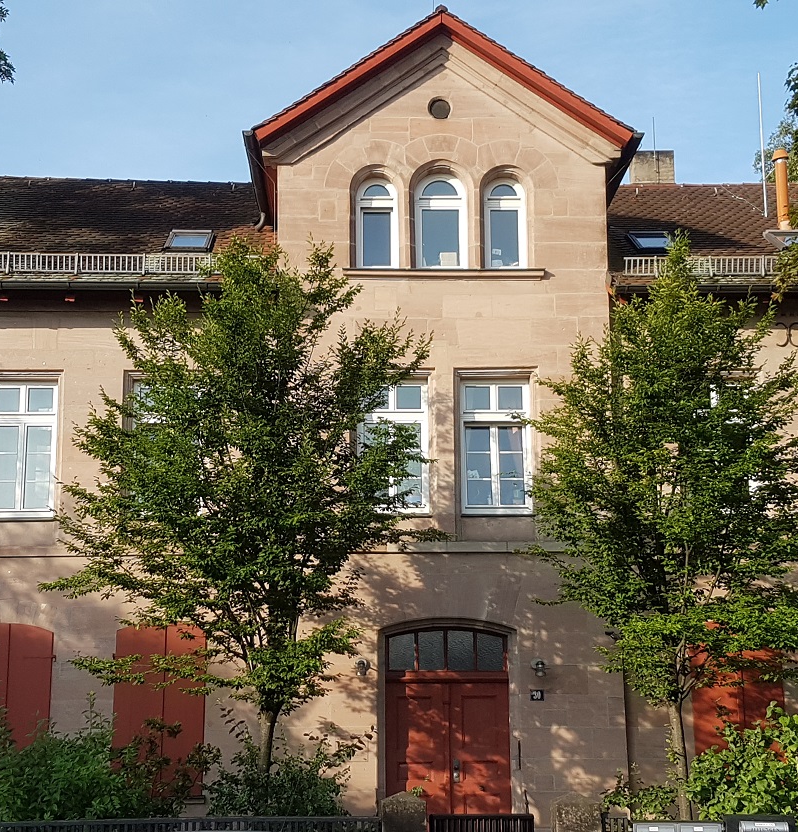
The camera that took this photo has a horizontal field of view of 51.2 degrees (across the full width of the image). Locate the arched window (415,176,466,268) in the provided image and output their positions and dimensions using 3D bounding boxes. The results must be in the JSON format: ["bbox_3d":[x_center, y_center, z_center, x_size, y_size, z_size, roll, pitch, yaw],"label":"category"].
[{"bbox_3d":[0.578,-2.679,11.463,0.731,1.338,0.140,0,-7,-2],"label":"arched window"}]

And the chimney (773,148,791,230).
[{"bbox_3d":[5.886,-3.478,12.800,0.240,1.272,0.240,0,-7,-2],"label":"chimney"}]

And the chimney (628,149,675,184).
[{"bbox_3d":[4.635,-4.525,15.300,0.844,0.800,0.650,0,-7,-2],"label":"chimney"}]

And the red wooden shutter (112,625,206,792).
[{"bbox_3d":[-3.086,3.776,10.723,1.184,2.141,0.090,0,-7,-2],"label":"red wooden shutter"}]

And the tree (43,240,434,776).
[{"bbox_3d":[-1.733,1.431,9.000,4.233,6.584,3.700,0,-7,-2],"label":"tree"}]

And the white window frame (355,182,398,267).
[{"bbox_3d":[-0.287,-2.642,11.423,0.589,1.276,0.140,0,-7,-2],"label":"white window frame"}]

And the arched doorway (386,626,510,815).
[{"bbox_3d":[0.625,4.034,10.708,1.624,2.651,0.250,0,-7,-2],"label":"arched doorway"}]

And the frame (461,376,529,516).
[{"bbox_3d":[1.303,0.405,11.136,0.967,1.835,0.140,0,-7,-2],"label":"frame"}]

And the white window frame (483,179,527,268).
[{"bbox_3d":[1.469,-2.660,11.498,0.611,1.284,0.140,0,-7,-2],"label":"white window frame"}]

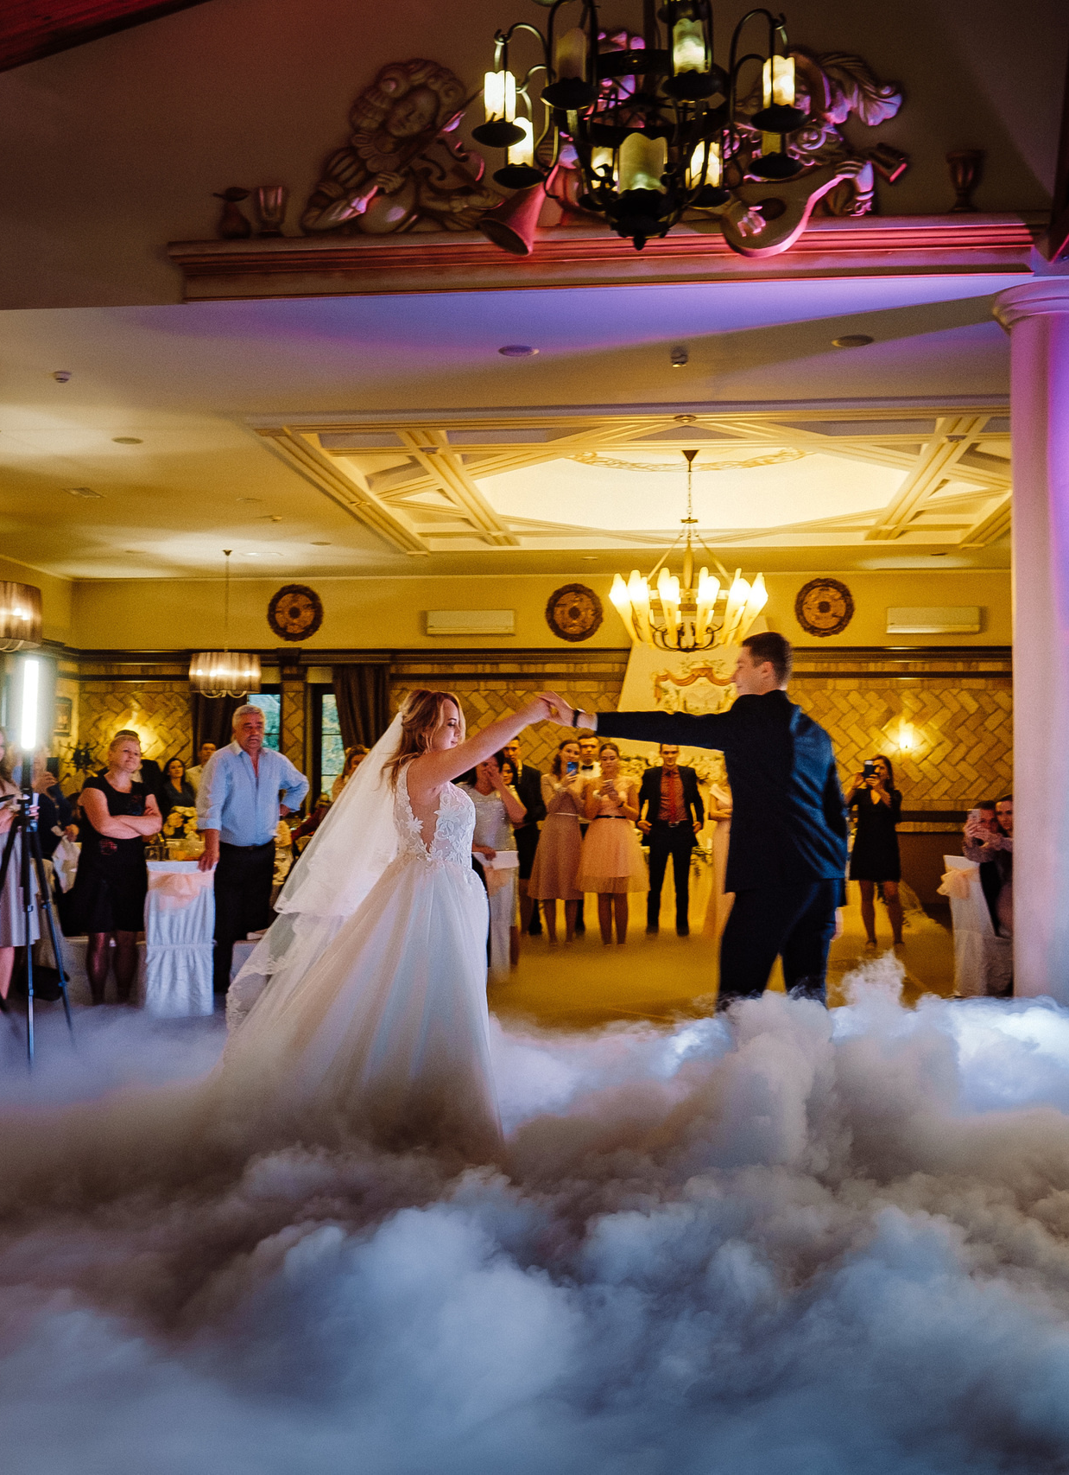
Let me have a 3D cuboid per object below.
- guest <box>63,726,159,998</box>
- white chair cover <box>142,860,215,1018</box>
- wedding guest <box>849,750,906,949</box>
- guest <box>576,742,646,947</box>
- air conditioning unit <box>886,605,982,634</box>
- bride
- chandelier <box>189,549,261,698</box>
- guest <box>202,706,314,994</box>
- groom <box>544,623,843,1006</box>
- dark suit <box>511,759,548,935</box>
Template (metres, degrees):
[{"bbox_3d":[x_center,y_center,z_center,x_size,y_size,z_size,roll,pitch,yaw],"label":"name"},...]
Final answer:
[{"bbox_3d":[-2.476,0.795,8.750,0.500,1.640,0.330,1,-2,-22],"label":"guest"},{"bbox_3d":[-2.037,1.153,8.559,0.420,0.894,0.500,1,-2,-9],"label":"white chair cover"},{"bbox_3d":[2.802,0.933,12.073,0.500,1.570,0.400,0,-2,11],"label":"wedding guest"},{"bbox_3d":[0.633,0.890,12.222,0.560,1.637,0.450,0,-2,2],"label":"guest"},{"bbox_3d":[4.082,-1.192,15.079,0.930,0.280,0.220,0,-2,6],"label":"air conditioning unit"},{"bbox_3d":[-0.543,0.676,5.300,1.220,1.700,0.920,0,-2,7],"label":"bride"},{"bbox_3d":[-3.246,-1.188,15.505,0.765,1.561,0.765,0,-2,7],"label":"chandelier"},{"bbox_3d":[-1.680,0.707,8.822,0.660,1.809,0.400,1,-2,-22],"label":"guest"},{"bbox_3d":[0.649,0.542,5.440,0.840,1.862,0.820,-1,-3,44],"label":"groom"},{"bbox_3d":[-0.158,0.978,12.974,0.540,1.500,0.320,0,-2,6],"label":"dark suit"}]

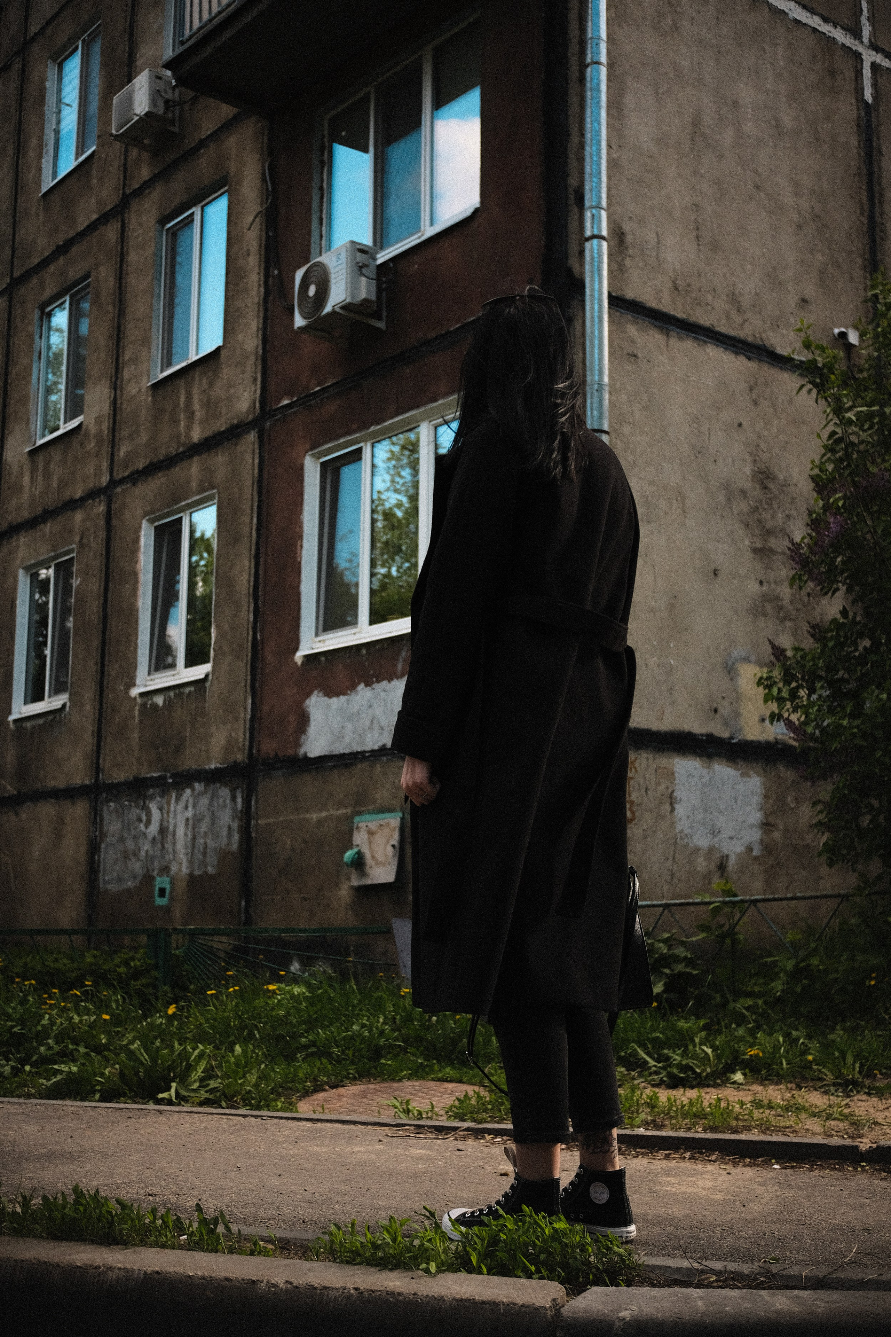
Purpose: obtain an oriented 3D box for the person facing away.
[{"bbox_3d":[0.135,0.137,2.730,0.430,1.700,0.500,-7,-11,39],"label":"person facing away"}]

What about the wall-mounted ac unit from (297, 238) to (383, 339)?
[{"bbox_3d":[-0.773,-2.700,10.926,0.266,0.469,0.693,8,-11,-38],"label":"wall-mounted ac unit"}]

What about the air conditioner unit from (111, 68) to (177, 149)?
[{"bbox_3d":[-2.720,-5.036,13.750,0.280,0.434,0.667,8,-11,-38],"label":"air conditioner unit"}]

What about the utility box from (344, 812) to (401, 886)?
[{"bbox_3d":[-0.480,1.221,10.238,0.150,0.470,0.530,8,-11,-38],"label":"utility box"}]

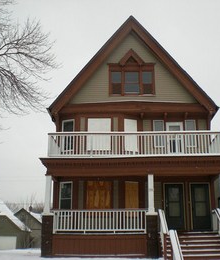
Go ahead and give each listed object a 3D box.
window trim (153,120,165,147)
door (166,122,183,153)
[{"bbox_3d":[2.517,0.194,19.149,0.560,1.420,0.120,-1,-15,2],"label":"window trim"},{"bbox_3d":[3.269,0.579,19.021,0.870,2.000,0.100,-1,-15,2],"label":"door"}]

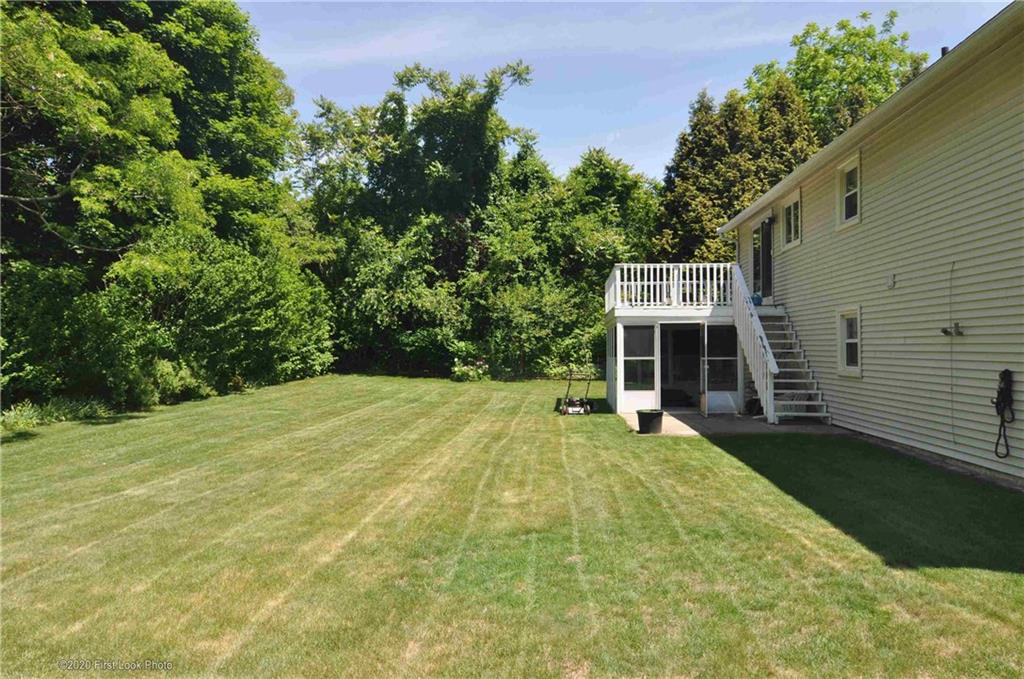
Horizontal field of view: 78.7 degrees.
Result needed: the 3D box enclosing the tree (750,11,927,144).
[{"bbox_3d":[16.000,-7.000,30.000,9.500,17.200,9.000,0,0,0],"label":"tree"}]

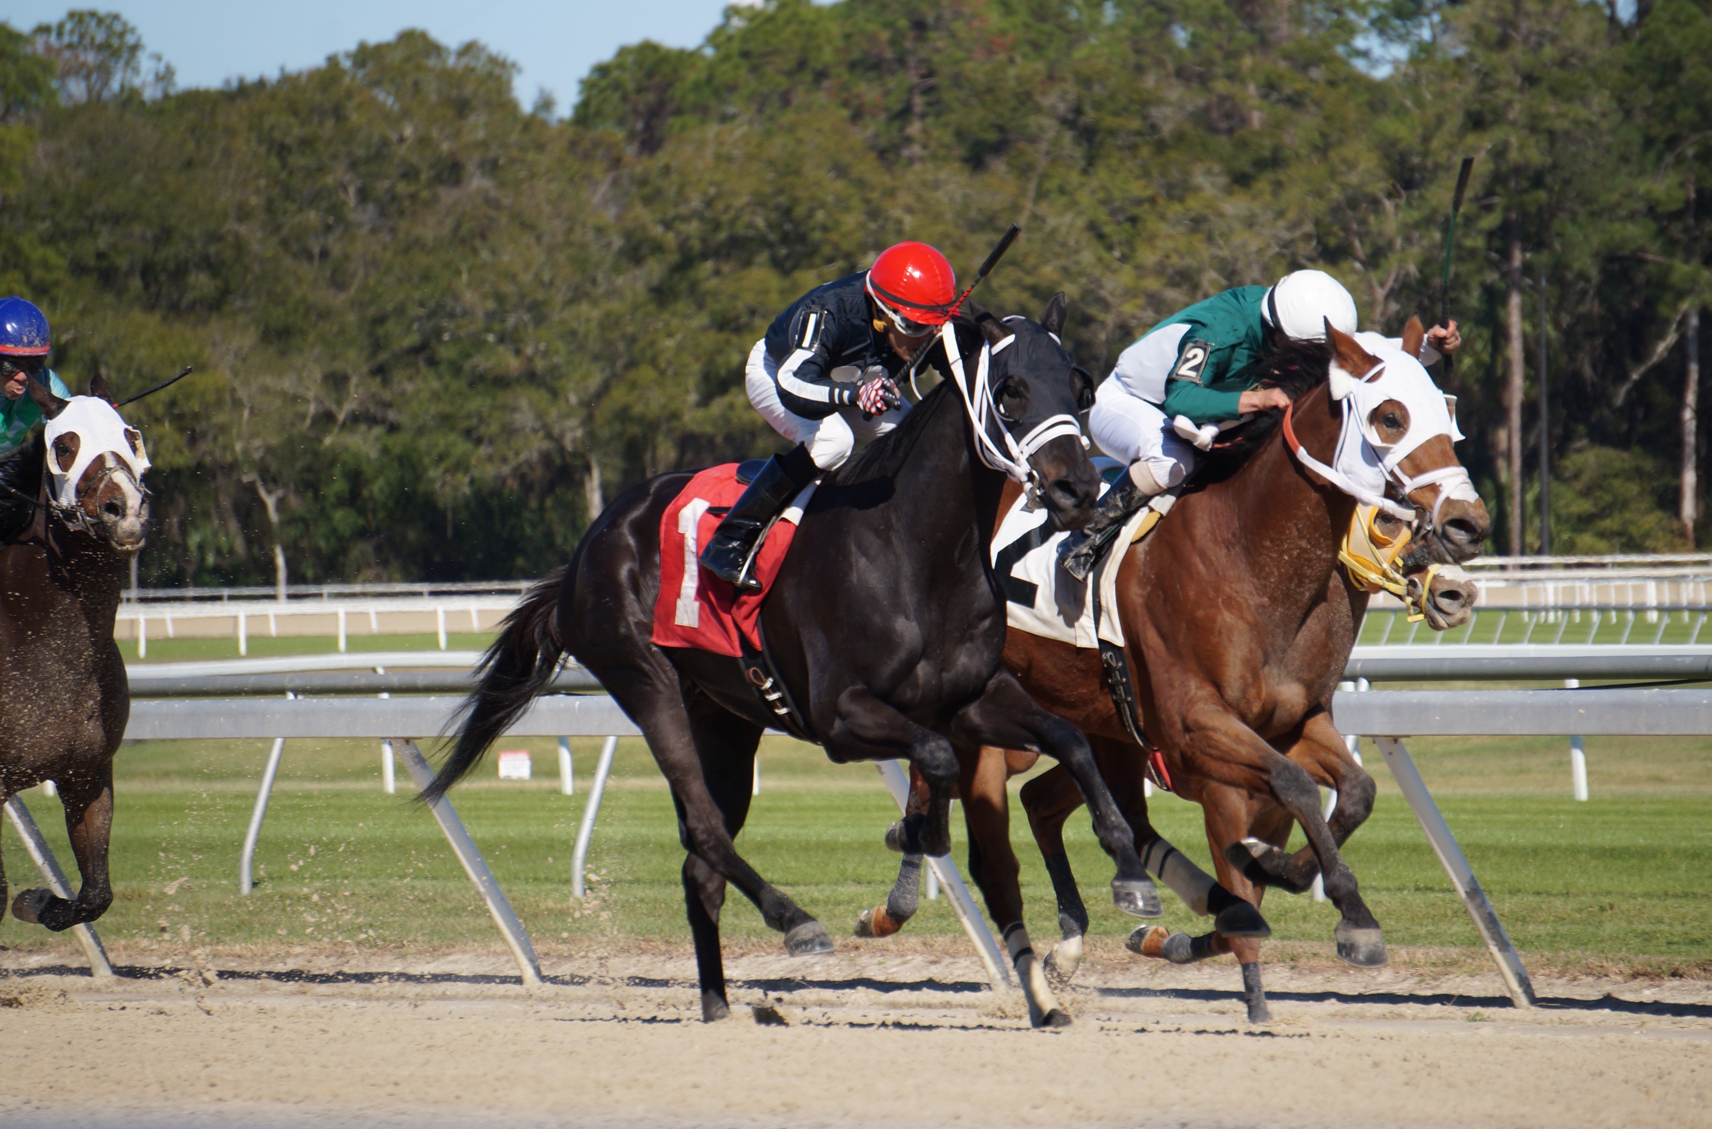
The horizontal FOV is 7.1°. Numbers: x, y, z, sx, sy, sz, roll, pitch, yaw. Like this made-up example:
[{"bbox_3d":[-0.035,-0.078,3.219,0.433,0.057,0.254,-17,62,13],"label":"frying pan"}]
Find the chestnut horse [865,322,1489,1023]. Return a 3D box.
[{"bbox_3d":[0.897,0.312,39.600,0.620,2.020,2.500,-1,0,-40],"label":"chestnut horse"}]

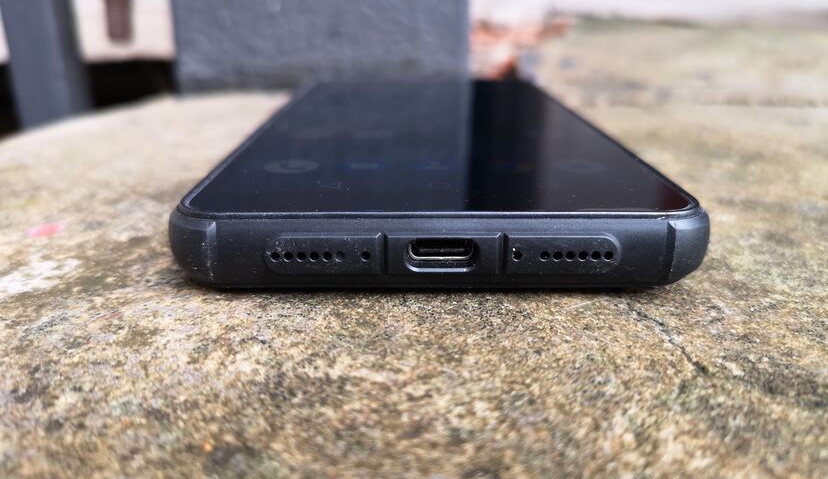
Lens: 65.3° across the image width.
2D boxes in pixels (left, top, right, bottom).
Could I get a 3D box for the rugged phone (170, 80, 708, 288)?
[{"bbox_3d":[0.003,-0.025,0.159,0.077,0.011,0.158,0,20,0],"label":"rugged phone"}]

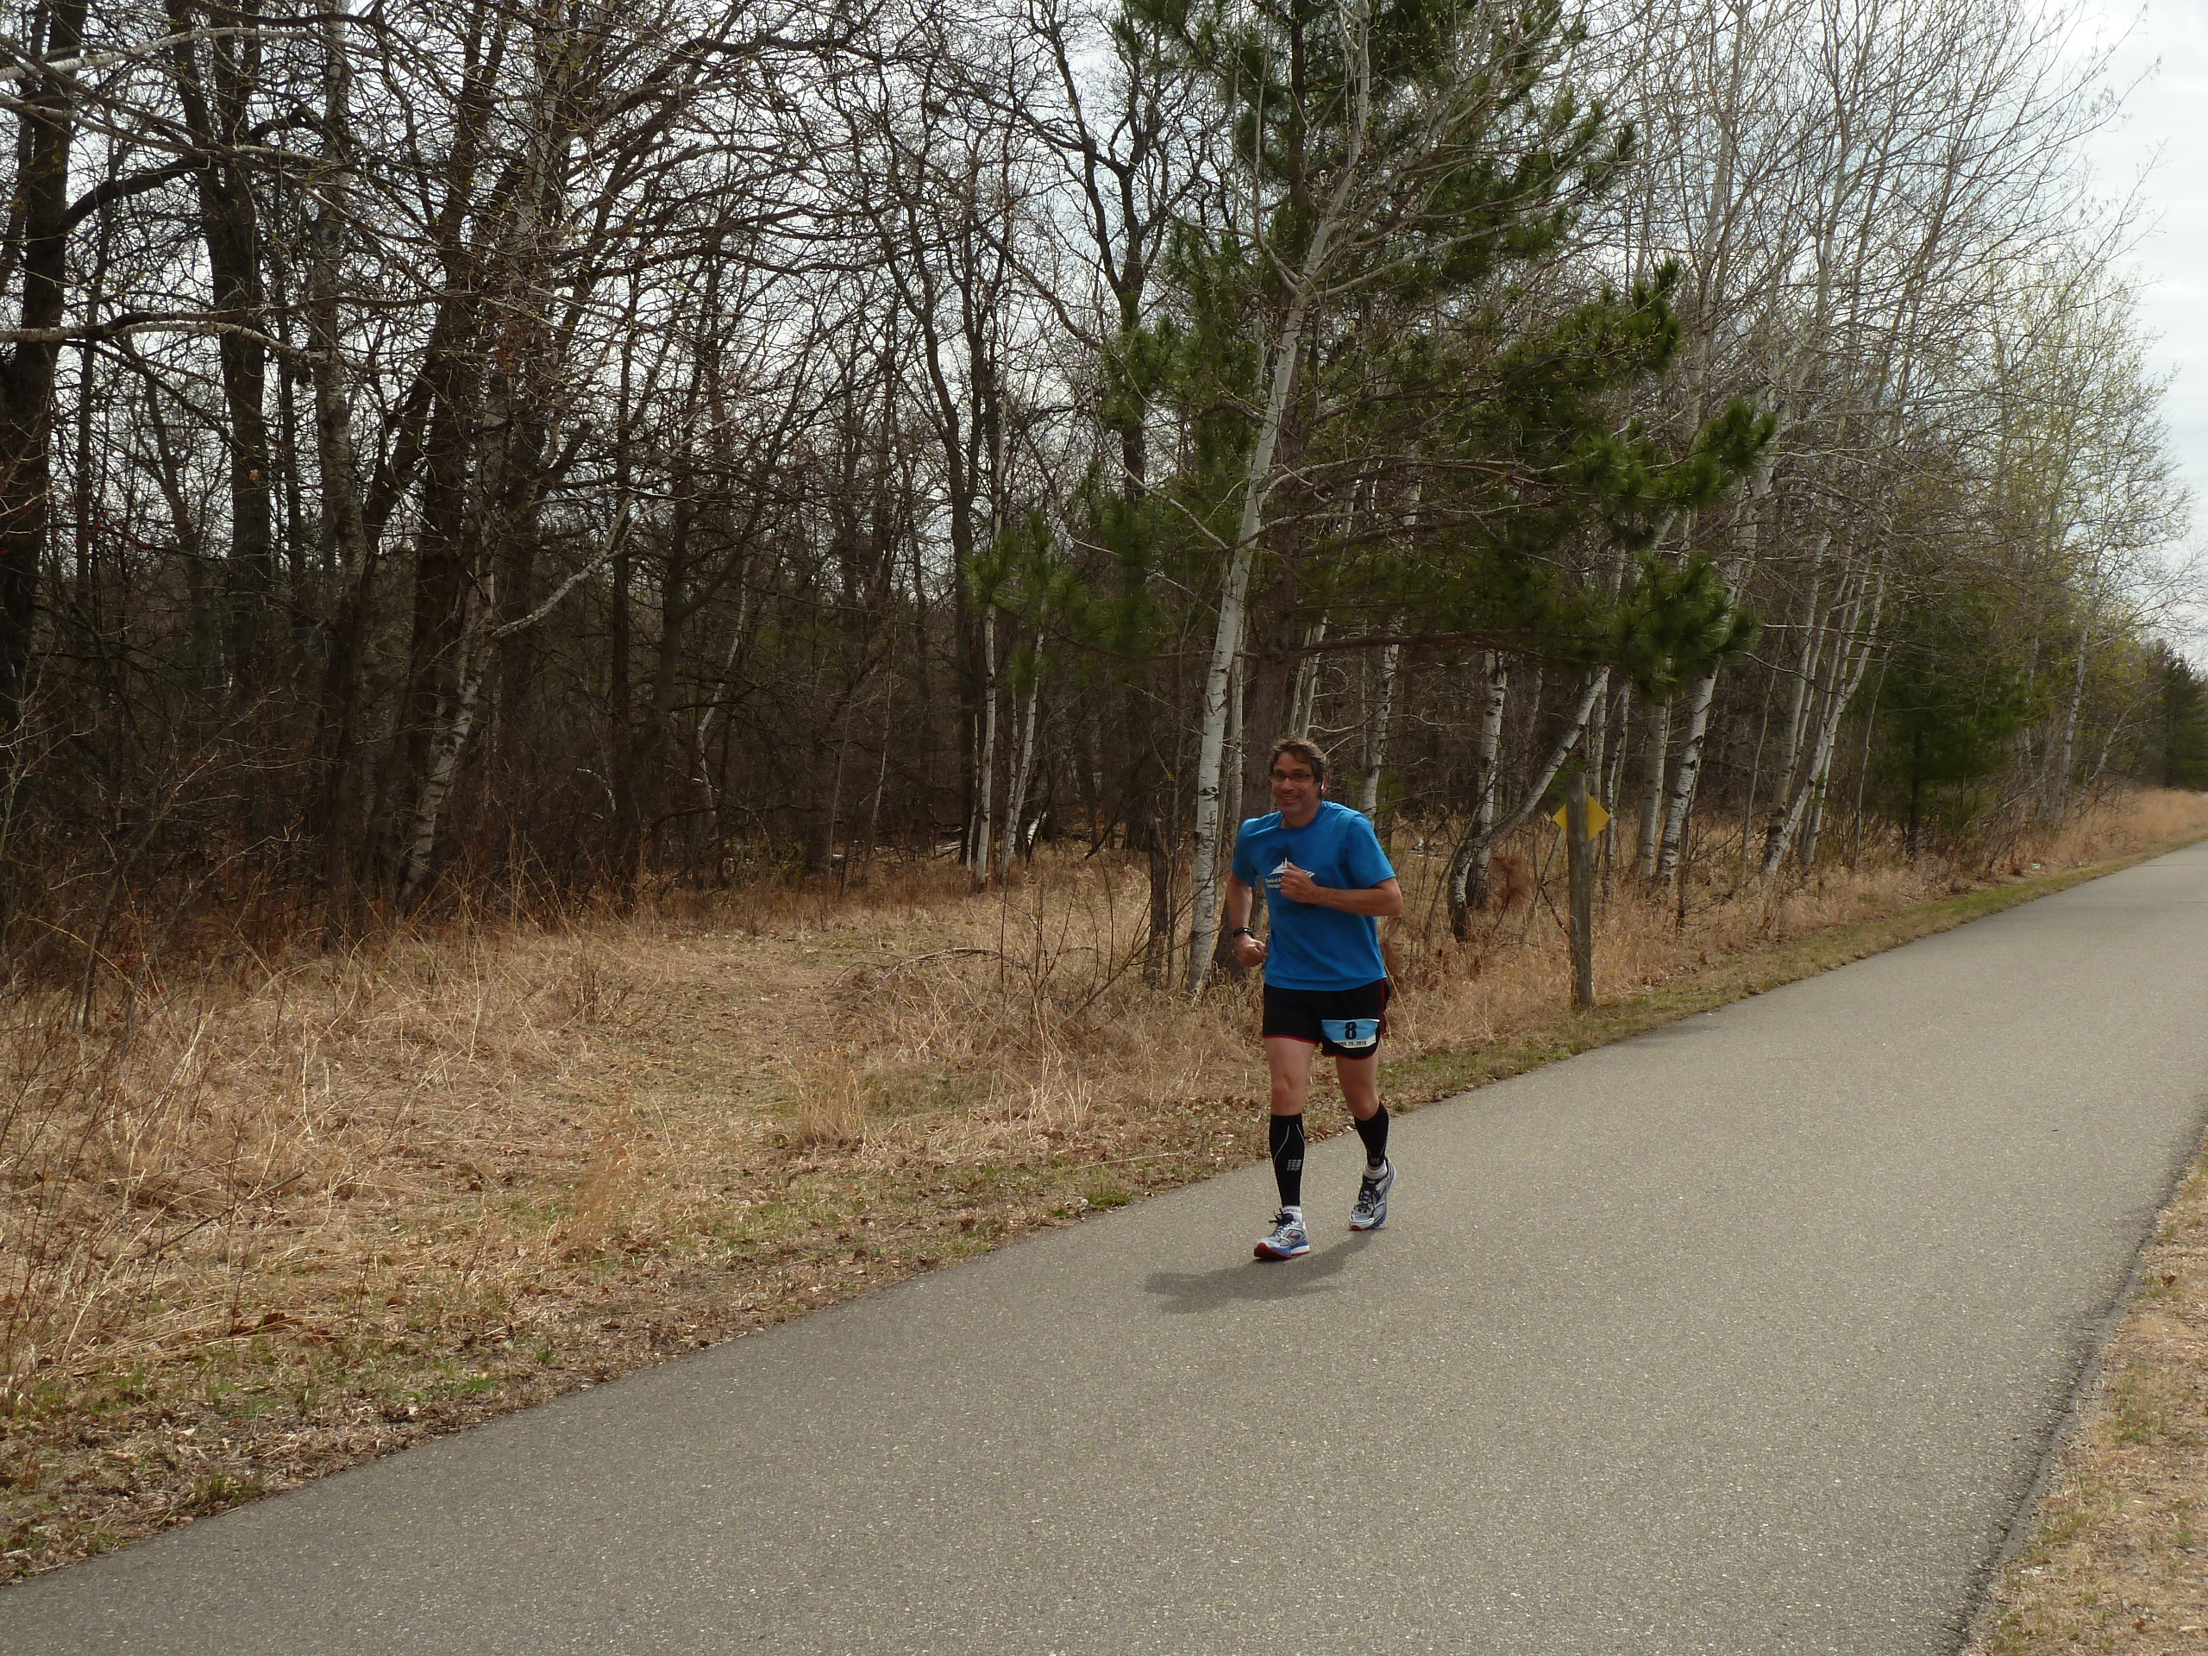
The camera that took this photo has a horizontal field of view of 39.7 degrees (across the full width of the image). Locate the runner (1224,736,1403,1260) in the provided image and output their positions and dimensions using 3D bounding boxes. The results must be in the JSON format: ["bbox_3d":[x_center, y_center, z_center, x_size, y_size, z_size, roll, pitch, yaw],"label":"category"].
[{"bbox_3d":[0.740,0.565,10.500,0.620,1.750,0.950,0,1,23],"label":"runner"}]

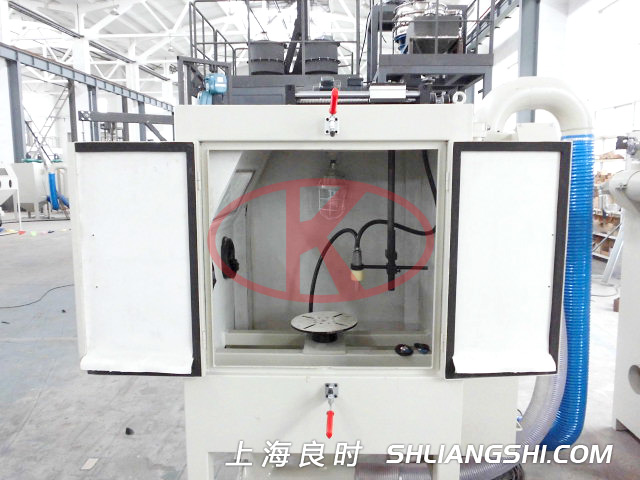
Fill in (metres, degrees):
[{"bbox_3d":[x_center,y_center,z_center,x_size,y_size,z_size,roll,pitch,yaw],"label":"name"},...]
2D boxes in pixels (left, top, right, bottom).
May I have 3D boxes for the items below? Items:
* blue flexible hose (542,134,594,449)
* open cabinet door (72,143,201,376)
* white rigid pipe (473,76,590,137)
[{"bbox_3d":[1.210,0.288,2.311,0.209,1.549,0.190,0,7,0],"label":"blue flexible hose"},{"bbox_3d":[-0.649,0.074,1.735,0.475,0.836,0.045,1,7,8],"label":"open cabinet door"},{"bbox_3d":[0.970,-0.607,2.190,0.530,0.275,0.140,0,7,0],"label":"white rigid pipe"}]

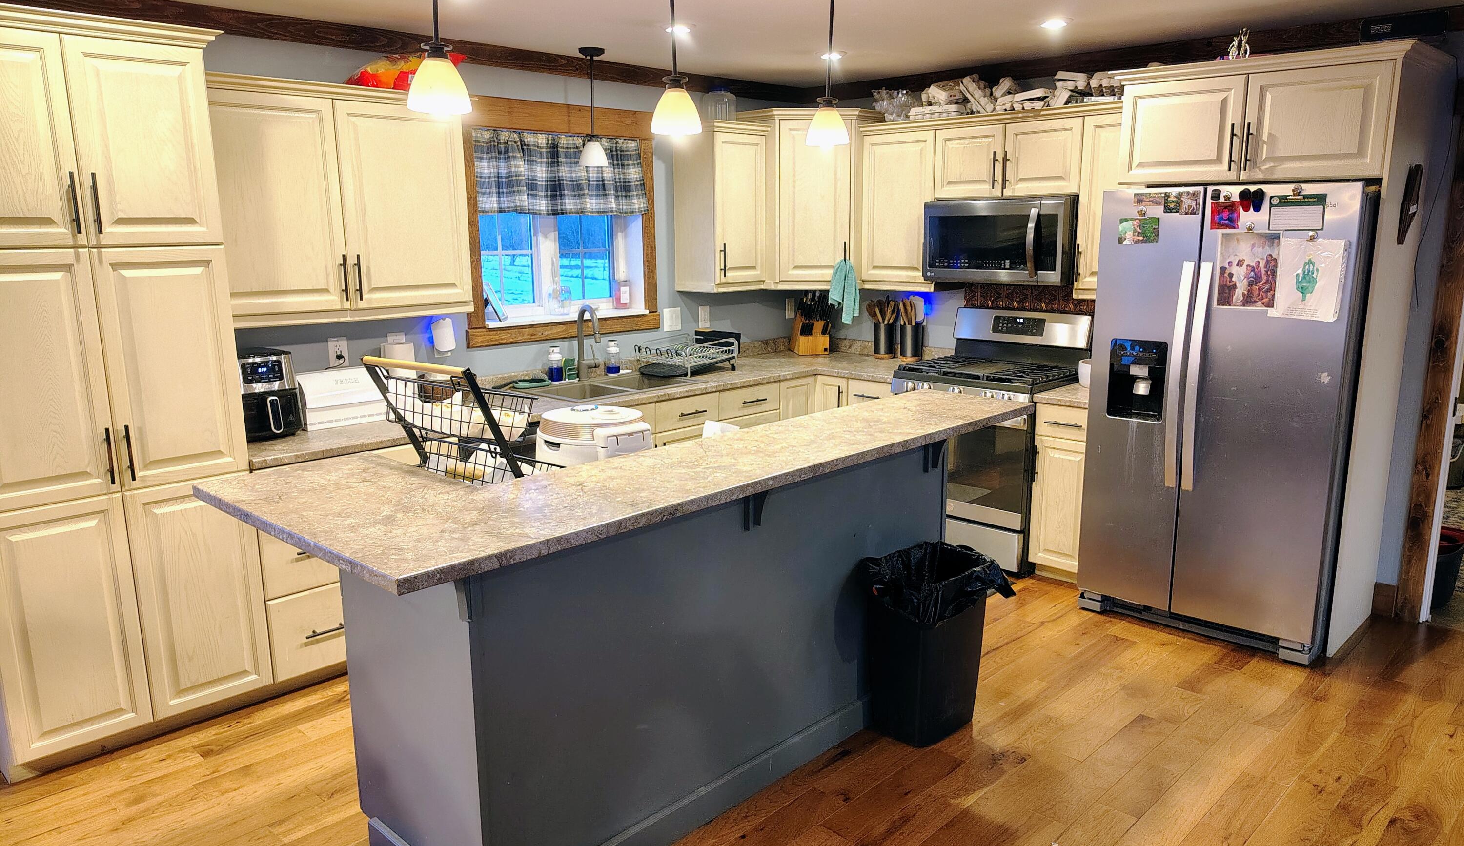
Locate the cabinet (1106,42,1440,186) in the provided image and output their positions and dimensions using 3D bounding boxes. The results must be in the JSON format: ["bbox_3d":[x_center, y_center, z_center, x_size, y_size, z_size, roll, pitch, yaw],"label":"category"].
[{"bbox_3d":[2.173,-1.194,4.082,1.040,0.450,0.691,10,15,42],"label":"cabinet"}]

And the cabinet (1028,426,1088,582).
[{"bbox_3d":[1.705,0.370,4.792,0.300,0.690,0.605,10,15,43],"label":"cabinet"}]

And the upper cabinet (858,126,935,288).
[{"bbox_3d":[0.973,-1.158,5.473,0.470,0.863,0.361,10,15,42],"label":"upper cabinet"}]

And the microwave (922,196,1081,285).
[{"bbox_3d":[1.383,-0.914,5.079,0.759,0.408,0.420,10,15,42],"label":"microwave"}]

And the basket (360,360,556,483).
[{"bbox_3d":[-0.691,0.021,2.729,0.420,0.415,0.400,8,14,37],"label":"basket"}]

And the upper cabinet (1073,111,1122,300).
[{"bbox_3d":[1.785,-0.984,4.616,0.295,0.825,0.350,10,15,43],"label":"upper cabinet"}]

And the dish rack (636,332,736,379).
[{"bbox_3d":[-0.254,-0.350,5.295,0.410,0.160,0.390,10,15,42],"label":"dish rack"}]

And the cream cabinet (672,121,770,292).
[{"bbox_3d":[-0.056,-1.156,5.488,0.369,0.866,0.430,10,15,42],"label":"cream cabinet"}]

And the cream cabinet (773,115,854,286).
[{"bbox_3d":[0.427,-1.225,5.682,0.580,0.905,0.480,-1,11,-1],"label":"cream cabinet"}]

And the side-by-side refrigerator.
[{"bbox_3d":[2.064,-0.061,4.178,0.913,1.765,0.780,10,15,43],"label":"side-by-side refrigerator"}]

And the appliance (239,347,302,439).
[{"bbox_3d":[-1.766,-0.112,3.748,0.355,0.310,0.270,10,15,42],"label":"appliance"}]

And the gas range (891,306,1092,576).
[{"bbox_3d":[1.293,0.059,5.164,0.756,1.200,0.685,10,15,42],"label":"gas range"}]

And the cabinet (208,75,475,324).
[{"bbox_3d":[-1.563,-0.835,3.920,0.369,0.862,1.107,10,15,42],"label":"cabinet"}]

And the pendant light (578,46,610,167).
[{"bbox_3d":[-0.637,-1.441,4.663,0.140,0.520,0.140,-1,11,-1],"label":"pendant light"}]

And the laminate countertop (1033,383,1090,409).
[{"bbox_3d":[1.695,-0.131,4.692,0.315,0.038,0.615,10,15,43],"label":"laminate countertop"}]

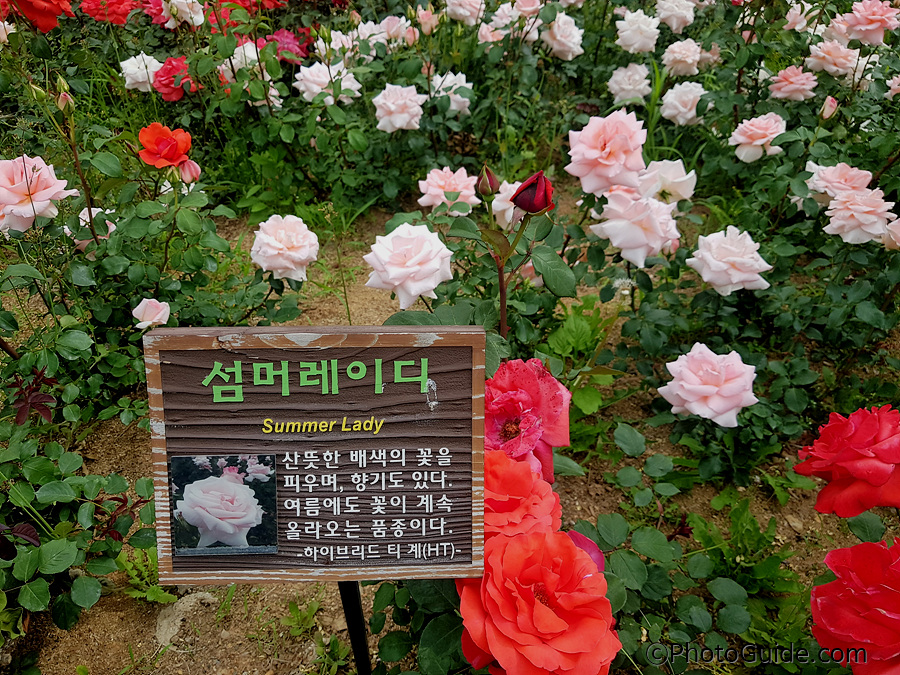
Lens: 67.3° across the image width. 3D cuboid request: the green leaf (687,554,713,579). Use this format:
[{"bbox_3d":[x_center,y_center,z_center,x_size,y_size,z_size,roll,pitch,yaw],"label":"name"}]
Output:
[{"bbox_3d":[0.435,0.400,1.180,0.046,0.013,0.045,-33,56,-13],"label":"green leaf"}]

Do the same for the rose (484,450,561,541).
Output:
[{"bbox_3d":[0.049,0.147,0.610,0.105,0.078,0.105,5,44,6],"label":"rose"}]

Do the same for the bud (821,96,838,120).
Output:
[{"bbox_3d":[0.786,-0.474,1.400,0.033,0.050,0.033,35,38,15],"label":"bud"}]

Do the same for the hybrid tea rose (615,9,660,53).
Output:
[{"bbox_3d":[0.499,-0.818,1.800,0.116,0.108,0.114,10,43,11],"label":"hybrid tea rose"}]

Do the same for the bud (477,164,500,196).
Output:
[{"bbox_3d":[0.046,-0.186,0.800,0.028,0.040,0.028,2,42,3],"label":"bud"}]

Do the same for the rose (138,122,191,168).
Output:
[{"bbox_3d":[-0.444,-0.298,1.050,0.082,0.065,0.082,-16,63,-18],"label":"rose"}]

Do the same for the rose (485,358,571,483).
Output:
[{"bbox_3d":[0.063,0.089,0.680,0.118,0.095,0.080,6,37,8],"label":"rose"}]

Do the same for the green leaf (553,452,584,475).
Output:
[{"bbox_3d":[0.141,0.160,0.850,0.060,0.012,0.028,23,56,21],"label":"green leaf"}]

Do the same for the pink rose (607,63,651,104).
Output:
[{"bbox_3d":[0.462,-0.657,1.750,0.112,0.100,0.112,10,43,11],"label":"pink rose"}]

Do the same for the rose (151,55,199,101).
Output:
[{"bbox_3d":[-0.690,-0.649,1.700,0.115,0.110,0.112,-15,44,-16],"label":"rose"}]

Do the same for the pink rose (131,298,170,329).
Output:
[{"bbox_3d":[-0.464,-0.037,1.050,0.058,0.046,0.053,0,37,0],"label":"pink rose"}]

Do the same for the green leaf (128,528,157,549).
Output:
[{"bbox_3d":[-0.412,0.272,0.920,0.047,0.012,0.030,-9,51,-18],"label":"green leaf"}]

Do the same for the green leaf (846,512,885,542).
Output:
[{"bbox_3d":[0.535,0.239,0.870,0.046,0.012,0.054,7,50,18],"label":"green leaf"}]

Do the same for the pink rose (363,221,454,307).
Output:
[{"bbox_3d":[-0.058,-0.098,0.920,0.120,0.108,0.118,-3,42,-3],"label":"pink rose"}]

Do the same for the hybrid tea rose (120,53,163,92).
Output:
[{"bbox_3d":[-0.796,-0.686,1.750,0.114,0.100,0.112,-17,45,-18],"label":"hybrid tea rose"}]

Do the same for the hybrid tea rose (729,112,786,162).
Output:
[{"bbox_3d":[0.578,-0.376,1.270,0.107,0.078,0.107,17,52,19],"label":"hybrid tea rose"}]

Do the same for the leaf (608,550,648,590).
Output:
[{"bbox_3d":[0.195,0.255,0.740,0.037,0.010,0.052,-17,49,-10],"label":"leaf"}]

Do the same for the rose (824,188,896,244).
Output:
[{"bbox_3d":[0.644,-0.191,1.060,0.110,0.078,0.110,23,49,26],"label":"rose"}]

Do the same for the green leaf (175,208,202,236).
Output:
[{"bbox_3d":[-0.402,-0.178,1.040,0.037,0.010,0.050,-27,75,-21],"label":"green leaf"}]

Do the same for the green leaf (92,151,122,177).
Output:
[{"bbox_3d":[-0.533,-0.269,1.050,0.056,0.014,0.036,35,67,-4],"label":"green leaf"}]

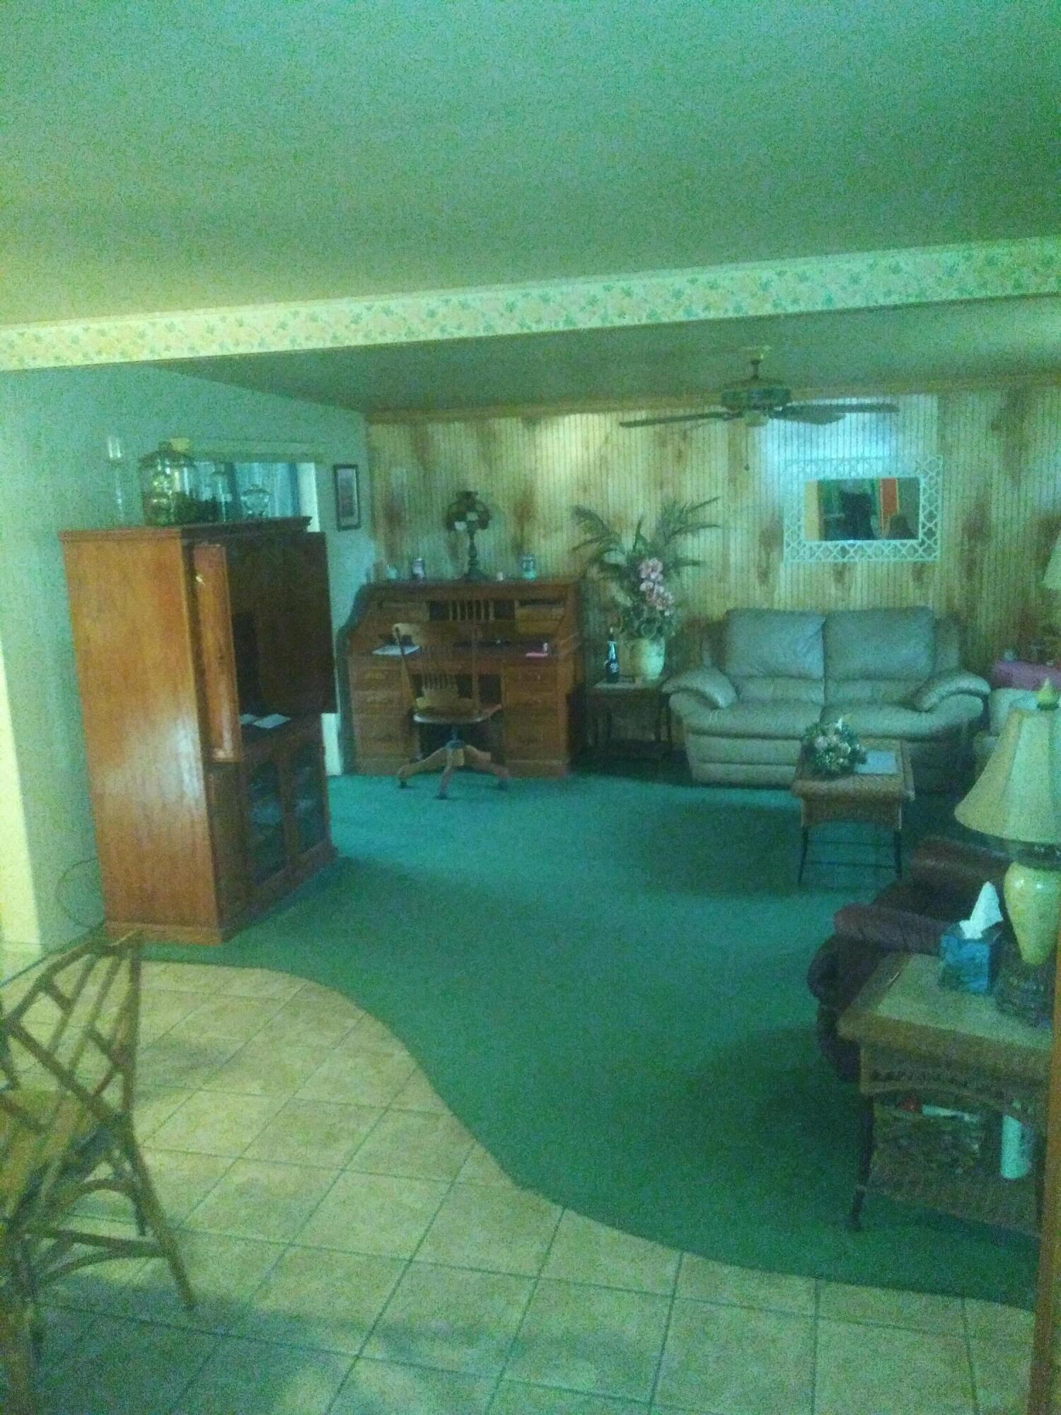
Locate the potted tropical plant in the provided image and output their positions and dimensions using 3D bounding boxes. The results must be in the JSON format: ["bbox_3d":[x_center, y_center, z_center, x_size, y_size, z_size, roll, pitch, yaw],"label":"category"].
[{"bbox_3d":[0.732,-0.735,6.971,0.920,1.125,0.720,0,11,13],"label":"potted tropical plant"}]

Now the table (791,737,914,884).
[{"bbox_3d":[1.542,0.488,5.276,0.502,0.484,0.847,1,11,17],"label":"table"}]

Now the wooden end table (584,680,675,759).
[{"bbox_3d":[0.694,0.089,7.544,0.484,0.505,0.462,0,11,14],"label":"wooden end table"}]

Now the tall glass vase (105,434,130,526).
[{"bbox_3d":[-1.682,-0.924,4.485,0.085,0.373,0.085,0,11,14],"label":"tall glass vase"}]

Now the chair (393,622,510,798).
[{"bbox_3d":[-0.482,-0.027,6.777,0.660,1.040,0.680,0,11,13],"label":"chair"}]

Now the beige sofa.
[{"bbox_3d":[1.778,-0.101,6.769,1.810,0.990,0.920,0,11,13],"label":"beige sofa"}]

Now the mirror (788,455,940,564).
[{"bbox_3d":[2.097,-1.249,6.989,0.951,0.639,0.030,0,11,13],"label":"mirror"}]

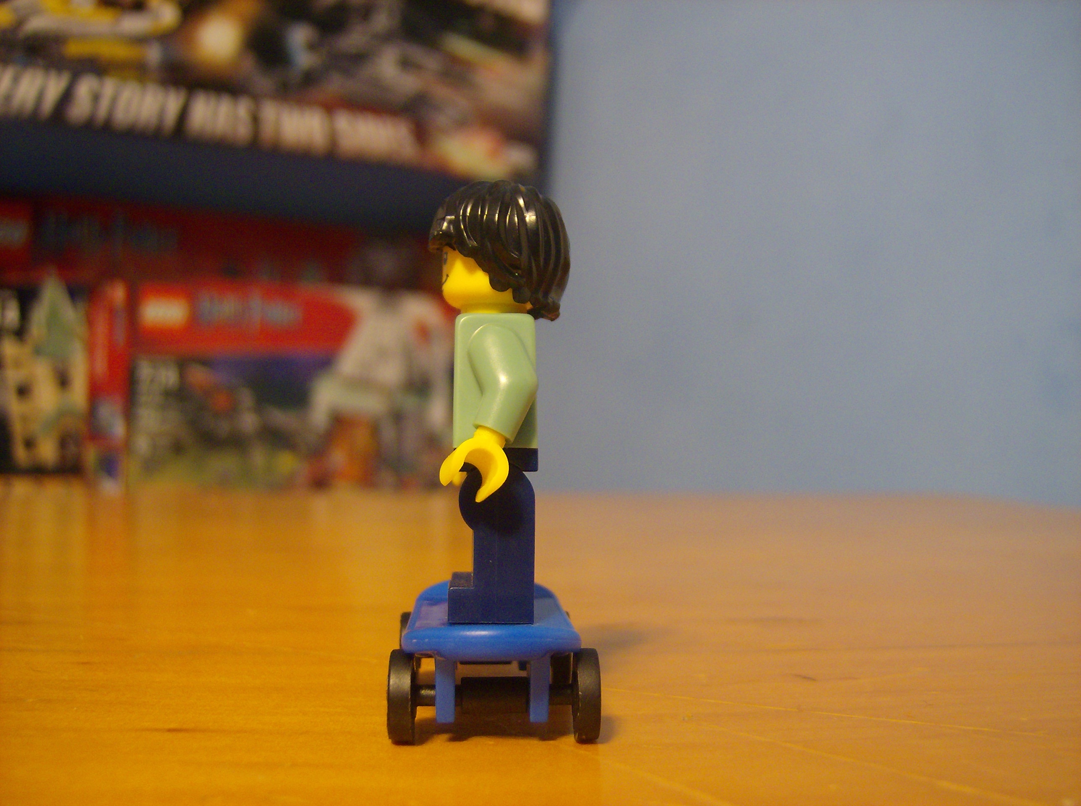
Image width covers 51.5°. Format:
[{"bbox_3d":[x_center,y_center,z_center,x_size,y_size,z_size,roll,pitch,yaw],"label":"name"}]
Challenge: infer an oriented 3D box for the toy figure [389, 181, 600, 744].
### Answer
[{"bbox_3d":[-0.005,0.004,0.111,0.019,0.053,0.043,0,-3,-4],"label":"toy figure"}]

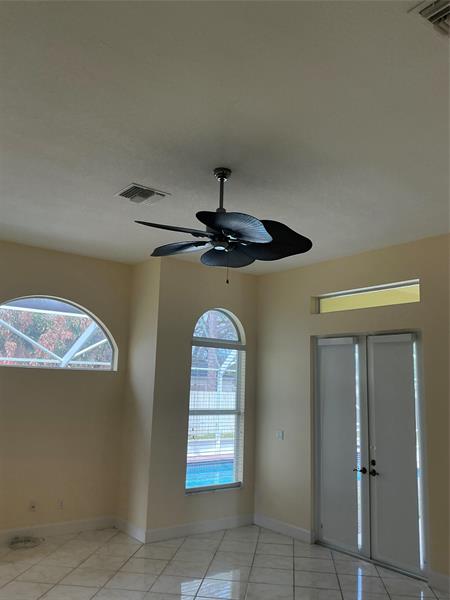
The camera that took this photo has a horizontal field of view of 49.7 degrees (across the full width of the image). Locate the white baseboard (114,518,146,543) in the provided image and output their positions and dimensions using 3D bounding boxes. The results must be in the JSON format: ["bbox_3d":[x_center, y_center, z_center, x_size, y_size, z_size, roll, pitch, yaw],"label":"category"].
[{"bbox_3d":[-1.151,2.742,5.791,0.020,0.123,0.768,10,-13,-37],"label":"white baseboard"}]

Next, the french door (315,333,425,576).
[{"bbox_3d":[1.551,1.590,5.368,0.130,2.411,1.484,10,-13,-37],"label":"french door"}]

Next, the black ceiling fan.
[{"bbox_3d":[-0.030,-0.659,3.611,1.310,0.677,1.310,10,-13,-37],"label":"black ceiling fan"}]

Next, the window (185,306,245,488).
[{"bbox_3d":[-0.114,1.273,6.419,0.910,2.326,0.120,10,-13,-37],"label":"window"}]

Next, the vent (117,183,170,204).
[{"bbox_3d":[-0.723,-0.901,4.221,0.342,0.025,0.351,10,-13,-37],"label":"vent"}]

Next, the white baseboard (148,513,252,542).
[{"bbox_3d":[-0.246,2.811,5.985,1.661,0.123,0.020,10,-13,-37],"label":"white baseboard"}]

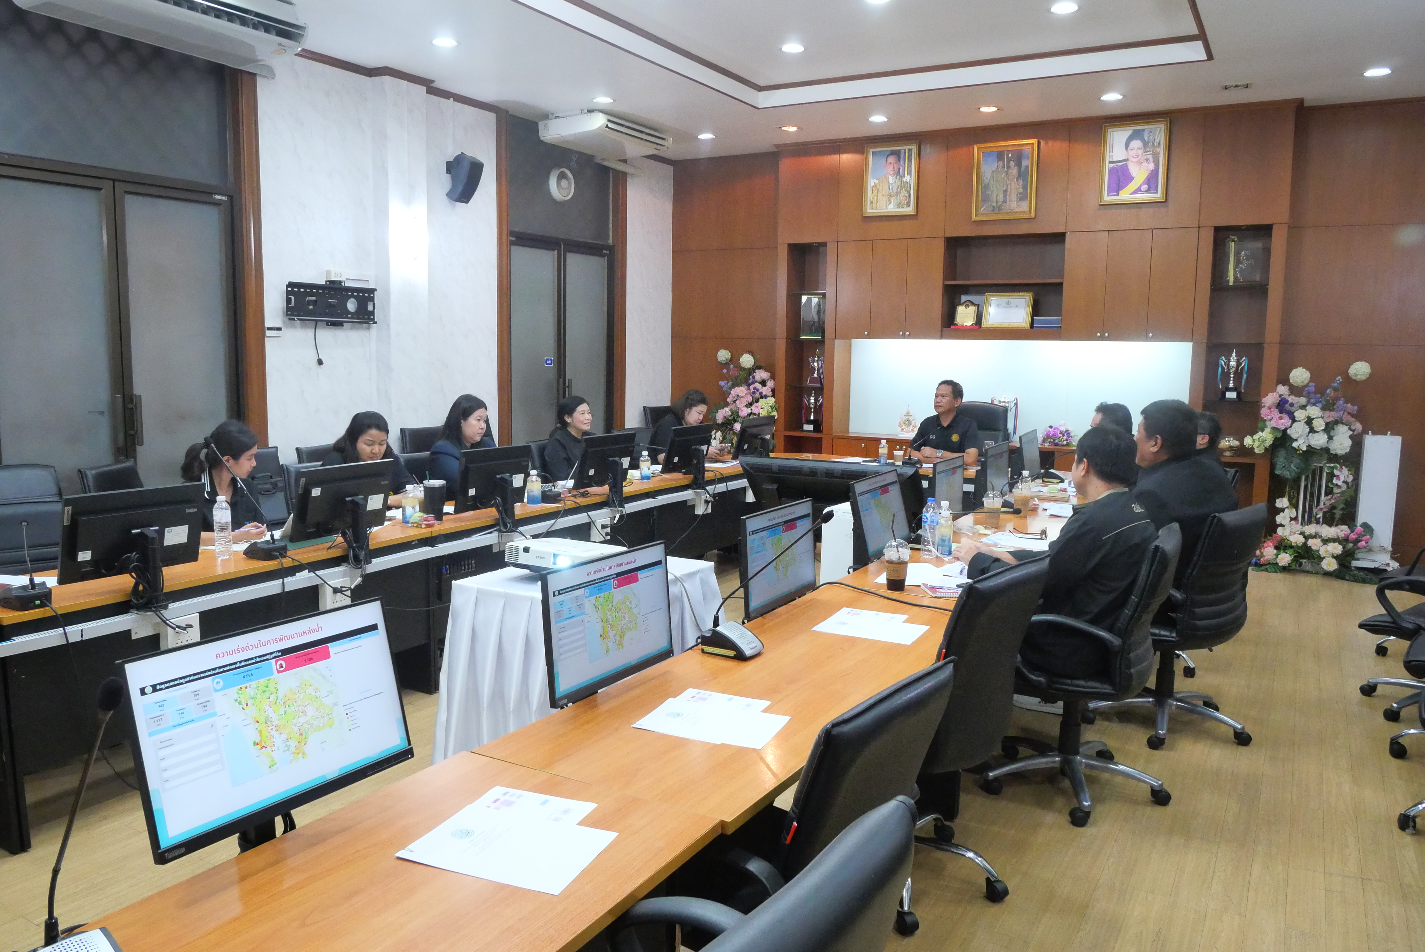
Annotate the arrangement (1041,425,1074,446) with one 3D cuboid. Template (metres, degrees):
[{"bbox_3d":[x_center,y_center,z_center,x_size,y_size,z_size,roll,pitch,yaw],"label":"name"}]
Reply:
[{"bbox_3d":[3.096,-0.376,8.539,0.289,0.199,0.209,6,9,32],"label":"arrangement"}]

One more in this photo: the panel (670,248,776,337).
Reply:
[{"bbox_3d":[0.143,-1.982,10.393,1.360,0.950,0.030,5,8,29],"label":"panel"}]

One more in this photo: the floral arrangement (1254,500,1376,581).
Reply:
[{"bbox_3d":[4.717,0.471,7.502,0.840,0.520,0.560,5,8,32],"label":"floral arrangement"}]

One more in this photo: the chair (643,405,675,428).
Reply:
[{"bbox_3d":[-0.220,0.031,8.016,0.650,1.140,0.630,5,8,32],"label":"chair"}]

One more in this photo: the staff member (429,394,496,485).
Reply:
[{"bbox_3d":[-1.260,0.174,5.562,0.718,1.301,0.518,4,8,22],"label":"staff member"}]

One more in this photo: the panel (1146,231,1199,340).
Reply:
[{"bbox_3d":[3.866,-1.597,7.981,0.355,0.920,0.030,5,8,29],"label":"panel"}]

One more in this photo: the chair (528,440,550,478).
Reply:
[{"bbox_3d":[-0.890,0.237,6.489,0.640,0.970,0.600,5,8,29],"label":"chair"}]

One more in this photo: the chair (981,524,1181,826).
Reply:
[{"bbox_3d":[1.370,0.679,3.482,0.630,0.970,0.640,5,8,32],"label":"chair"}]

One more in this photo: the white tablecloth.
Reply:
[{"bbox_3d":[-0.486,0.738,3.690,0.650,0.750,0.920,5,8,33],"label":"white tablecloth"}]

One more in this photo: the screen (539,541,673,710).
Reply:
[{"bbox_3d":[-0.263,0.352,2.372,0.050,0.302,0.490,-2,4,32],"label":"screen"}]

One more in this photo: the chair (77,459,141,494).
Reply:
[{"bbox_3d":[-2.795,0.443,4.818,0.640,0.990,0.600,1,7,-2],"label":"chair"}]

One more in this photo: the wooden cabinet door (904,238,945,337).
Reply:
[{"bbox_3d":[2.002,-1.760,8.941,0.343,0.914,0.040,4,7,26],"label":"wooden cabinet door"}]

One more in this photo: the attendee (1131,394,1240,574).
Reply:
[{"bbox_3d":[1.889,0.393,4.215,0.800,1.380,0.550,5,8,32],"label":"attendee"}]

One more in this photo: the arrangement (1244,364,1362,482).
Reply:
[{"bbox_3d":[4.648,-0.404,7.532,0.860,0.860,0.600,5,8,32],"label":"arrangement"}]

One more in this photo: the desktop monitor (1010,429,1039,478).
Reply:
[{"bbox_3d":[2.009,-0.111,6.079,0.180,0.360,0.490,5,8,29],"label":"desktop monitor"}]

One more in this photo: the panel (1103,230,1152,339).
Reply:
[{"bbox_3d":[3.572,-1.626,8.159,0.347,0.927,0.040,4,7,26],"label":"panel"}]

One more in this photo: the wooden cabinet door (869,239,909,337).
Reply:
[{"bbox_3d":[1.694,-1.789,9.118,0.364,0.937,0.030,6,9,32],"label":"wooden cabinet door"}]

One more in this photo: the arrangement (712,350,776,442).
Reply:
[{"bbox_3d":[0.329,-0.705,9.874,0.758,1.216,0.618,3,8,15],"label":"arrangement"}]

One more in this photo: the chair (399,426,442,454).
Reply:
[{"bbox_3d":[-1.836,0.152,6.807,0.658,0.987,0.598,6,9,32],"label":"chair"}]

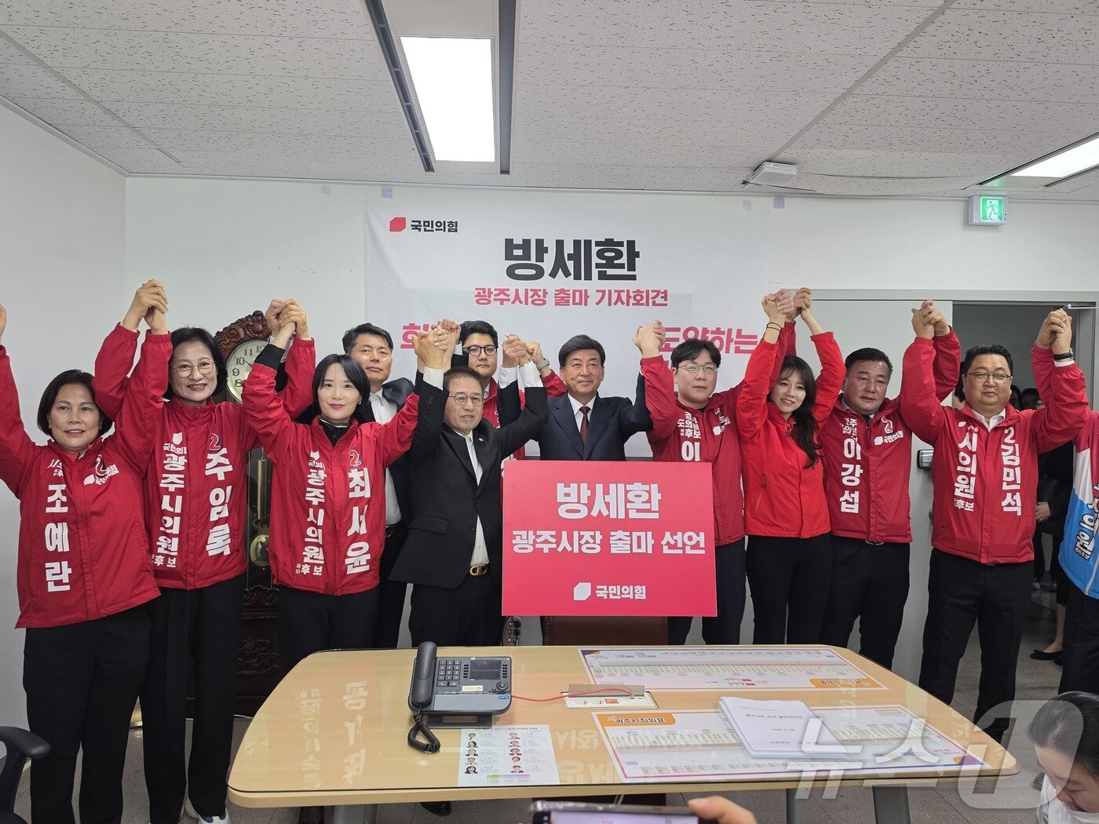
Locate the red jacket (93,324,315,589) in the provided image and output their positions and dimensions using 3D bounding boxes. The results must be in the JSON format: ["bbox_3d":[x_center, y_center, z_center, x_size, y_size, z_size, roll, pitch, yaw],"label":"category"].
[{"bbox_3d":[-1.177,0.151,2.500,0.710,0.890,0.320,1,1,-13],"label":"red jacket"}]

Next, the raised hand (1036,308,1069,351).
[{"bbox_3d":[2.051,-0.336,2.980,0.125,0.170,0.110,1,1,35],"label":"raised hand"}]

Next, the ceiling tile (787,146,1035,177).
[{"bbox_3d":[1.628,-1.182,3.451,1.190,0.018,0.300,1,1,-4],"label":"ceiling tile"}]

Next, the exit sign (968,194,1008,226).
[{"bbox_3d":[2.391,-1.102,3.980,0.185,0.155,0.055,1,1,-4],"label":"exit sign"}]

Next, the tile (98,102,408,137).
[{"bbox_3d":[-1.197,-1.223,3.040,1.190,0.018,0.295,0,1,-4],"label":"tile"}]

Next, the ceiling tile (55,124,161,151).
[{"bbox_3d":[-2.025,-1.261,3.336,0.330,0.015,0.300,1,1,-4],"label":"ceiling tile"}]

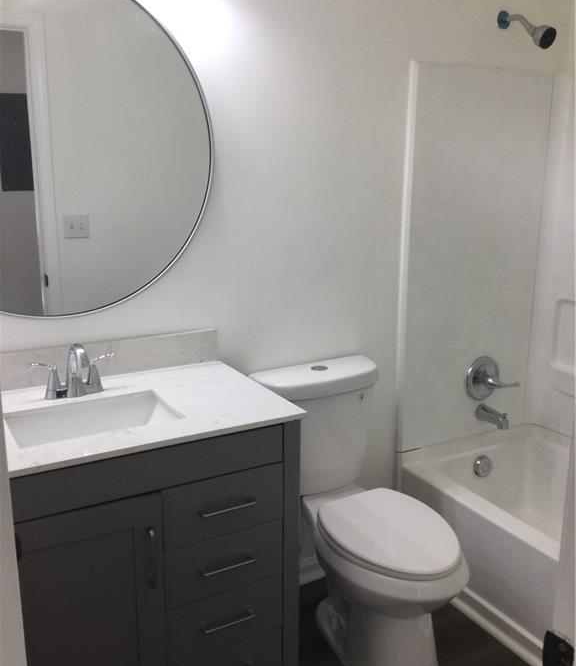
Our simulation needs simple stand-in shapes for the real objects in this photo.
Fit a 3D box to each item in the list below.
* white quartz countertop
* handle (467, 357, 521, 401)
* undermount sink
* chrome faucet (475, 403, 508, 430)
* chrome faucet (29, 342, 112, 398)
[{"bbox_3d":[-0.489,0.205,1.718,0.932,0.020,0.532,-7,15,-28],"label":"white quartz countertop"},{"bbox_3d":[0.793,0.192,2.630,0.169,0.179,0.131,-7,15,-28],"label":"handle"},{"bbox_3d":[-0.474,0.275,1.704,0.397,0.144,0.258,-7,15,-28],"label":"undermount sink"},{"bbox_3d":[0.800,0.331,2.663,0.062,0.074,0.139,-7,15,-28],"label":"chrome faucet"},{"bbox_3d":[-0.548,0.100,1.794,0.228,0.149,0.157,-7,15,-28],"label":"chrome faucet"}]

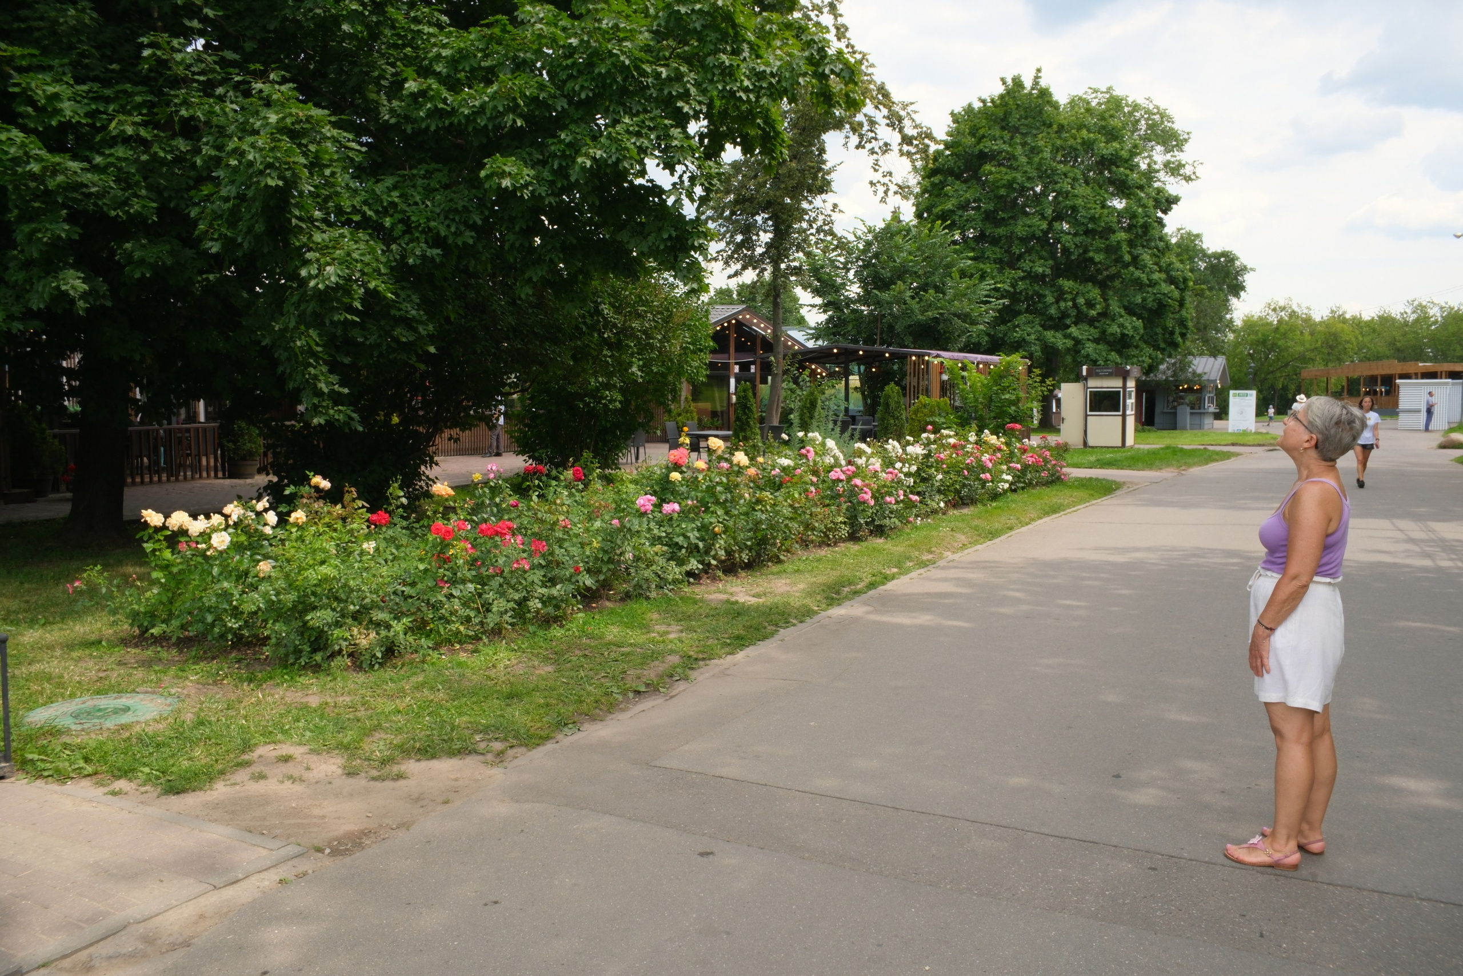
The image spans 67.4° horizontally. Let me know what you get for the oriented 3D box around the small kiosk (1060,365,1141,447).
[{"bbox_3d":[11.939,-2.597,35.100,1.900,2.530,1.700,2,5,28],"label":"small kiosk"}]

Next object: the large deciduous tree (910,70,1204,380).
[{"bbox_3d":[15.210,-10.872,51.500,12.400,16.300,12.200,2,5,28],"label":"large deciduous tree"}]

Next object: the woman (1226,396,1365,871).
[{"bbox_3d":[1.971,0.492,3.788,0.400,1.610,0.440,2,5,29],"label":"woman"}]

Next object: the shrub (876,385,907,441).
[{"bbox_3d":[3.749,-1.456,25.800,0.680,1.850,0.680,2,5,28],"label":"shrub"}]

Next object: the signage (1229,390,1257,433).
[{"bbox_3d":[21.710,-3.219,46.600,1.150,1.800,0.120,2,5,28],"label":"signage"}]

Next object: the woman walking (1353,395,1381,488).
[{"bbox_3d":[11.131,-0.816,19.200,0.480,1.610,0.360,2,5,28],"label":"woman walking"}]

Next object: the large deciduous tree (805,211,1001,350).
[{"bbox_3d":[5.260,-4.823,34.000,6.000,7.200,6.000,2,5,28],"label":"large deciduous tree"}]

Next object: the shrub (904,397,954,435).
[{"bbox_3d":[4.844,-1.418,26.800,1.150,1.600,1.100,2,5,28],"label":"shrub"}]

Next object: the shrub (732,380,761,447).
[{"bbox_3d":[0.289,-1.155,22.200,0.580,1.870,0.580,0,5,0],"label":"shrub"}]

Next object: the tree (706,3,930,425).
[{"bbox_3d":[1.787,-5.939,25.800,6.000,10.800,5.800,0,5,0],"label":"tree"}]

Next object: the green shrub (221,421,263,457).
[{"bbox_3d":[-9.732,-1.007,21.800,0.820,0.720,0.820,-2,5,-24],"label":"green shrub"}]

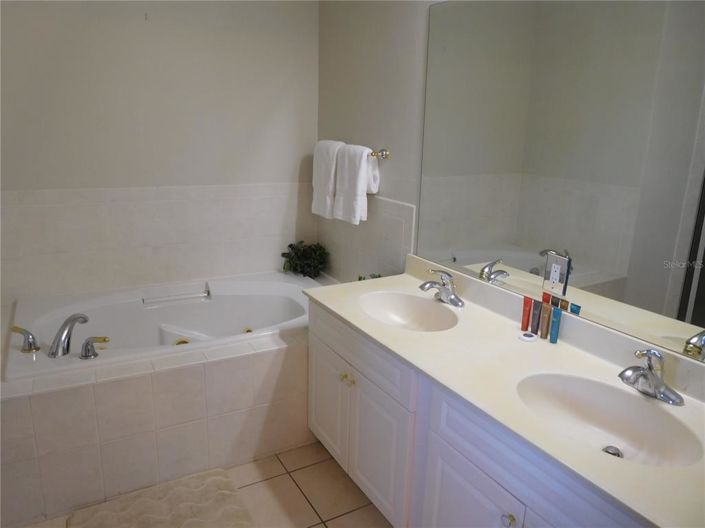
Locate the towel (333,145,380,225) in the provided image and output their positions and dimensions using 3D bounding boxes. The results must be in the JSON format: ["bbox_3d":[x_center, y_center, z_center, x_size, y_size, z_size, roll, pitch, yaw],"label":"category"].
[{"bbox_3d":[0.022,-0.445,2.830,0.136,0.417,0.291,-6,16,-28],"label":"towel"}]

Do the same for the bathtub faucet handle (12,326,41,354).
[{"bbox_3d":[-1.361,0.311,2.106,0.121,0.097,0.064,3,14,8],"label":"bathtub faucet handle"}]

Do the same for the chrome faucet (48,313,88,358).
[{"bbox_3d":[-1.184,0.290,2.138,0.063,0.133,0.208,4,14,10],"label":"chrome faucet"}]

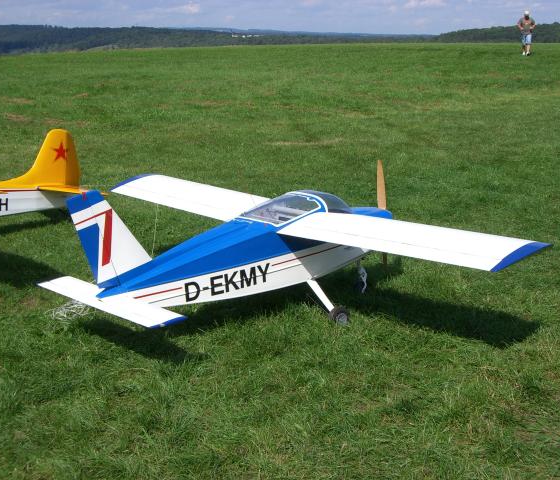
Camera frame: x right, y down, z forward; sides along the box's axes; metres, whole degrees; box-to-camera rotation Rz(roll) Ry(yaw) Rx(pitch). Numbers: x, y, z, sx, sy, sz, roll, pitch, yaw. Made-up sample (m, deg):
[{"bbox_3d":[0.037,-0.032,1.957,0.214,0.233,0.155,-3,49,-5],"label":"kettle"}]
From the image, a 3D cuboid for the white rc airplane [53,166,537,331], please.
[{"bbox_3d":[-0.161,0.041,5.281,2.019,0.897,3.107,-12,16,-38],"label":"white rc airplane"}]

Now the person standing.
[{"bbox_3d":[9.734,-8.121,39.973,0.680,1.780,0.450,3,12,13],"label":"person standing"}]

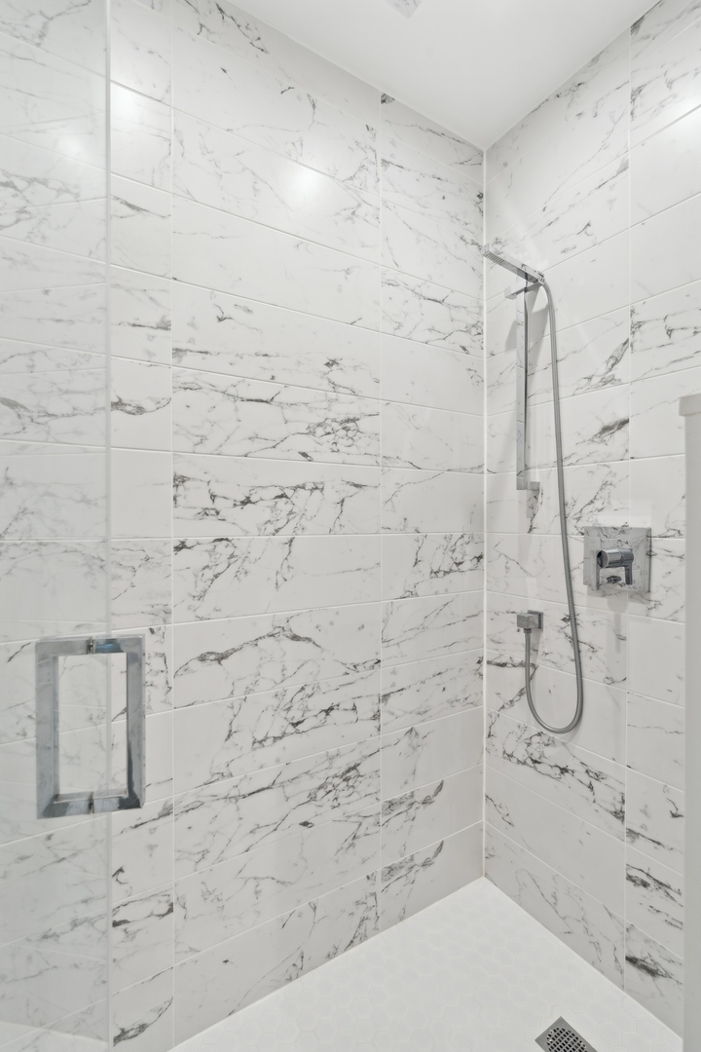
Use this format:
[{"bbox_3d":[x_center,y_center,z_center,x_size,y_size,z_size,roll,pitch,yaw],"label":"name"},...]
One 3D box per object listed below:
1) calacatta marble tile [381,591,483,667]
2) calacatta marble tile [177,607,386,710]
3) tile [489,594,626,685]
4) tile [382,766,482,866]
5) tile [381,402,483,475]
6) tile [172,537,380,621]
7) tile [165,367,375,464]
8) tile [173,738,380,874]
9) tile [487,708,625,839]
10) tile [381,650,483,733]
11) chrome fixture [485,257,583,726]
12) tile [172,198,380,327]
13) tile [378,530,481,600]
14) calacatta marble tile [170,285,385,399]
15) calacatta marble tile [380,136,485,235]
[{"bbox_3d":[0.281,0.332,1.539,0.447,0.202,0.010,0,0,-32],"label":"calacatta marble tile"},{"bbox_3d":[-0.166,0.333,1.264,0.599,0.202,0.010,0,0,-32],"label":"calacatta marble tile"},{"bbox_3d":[0.608,0.334,1.450,0.012,0.202,0.491,0,0,-31],"label":"tile"},{"bbox_3d":[0.284,0.947,1.554,0.449,0.203,0.010,0,0,-32],"label":"tile"},{"bbox_3d":[0.282,-0.278,1.534,0.447,0.202,0.010,0,0,-32],"label":"tile"},{"bbox_3d":[-0.166,0.130,1.262,0.599,0.202,0.010,0,0,-32],"label":"tile"},{"bbox_3d":[-0.165,-0.278,1.269,0.601,0.203,0.010,0,0,-32],"label":"tile"},{"bbox_3d":[-0.167,0.743,1.276,0.598,0.202,0.012,0,0,-31],"label":"tile"},{"bbox_3d":[0.612,0.744,1.459,0.010,0.203,0.490,0,0,-32],"label":"tile"},{"bbox_3d":[0.284,0.538,1.550,0.449,0.203,0.010,0,0,-32],"label":"tile"},{"bbox_3d":[0.483,-0.071,1.339,0.312,1.348,0.249,0,0,-32],"label":"chrome fixture"},{"bbox_3d":[-0.165,-0.687,1.266,0.601,0.203,0.010,0,0,-32],"label":"tile"},{"bbox_3d":[0.281,0.129,1.537,0.447,0.202,0.010,0,0,-32],"label":"tile"},{"bbox_3d":[-0.167,-0.480,1.267,0.598,0.202,0.012,0,0,-31],"label":"calacatta marble tile"},{"bbox_3d":[0.281,-1.094,1.535,0.446,0.202,0.012,0,0,-31],"label":"calacatta marble tile"}]

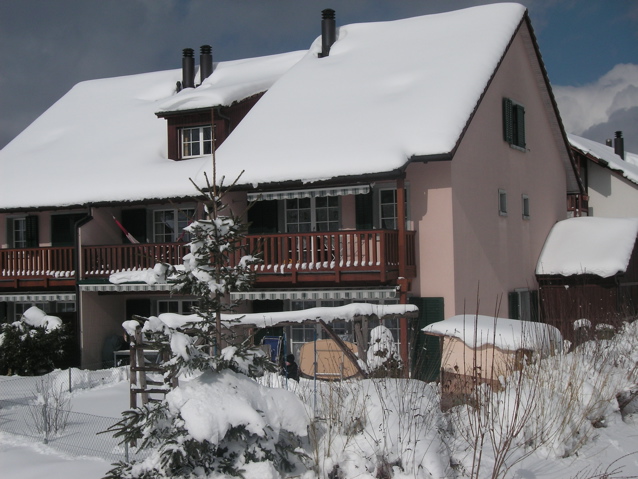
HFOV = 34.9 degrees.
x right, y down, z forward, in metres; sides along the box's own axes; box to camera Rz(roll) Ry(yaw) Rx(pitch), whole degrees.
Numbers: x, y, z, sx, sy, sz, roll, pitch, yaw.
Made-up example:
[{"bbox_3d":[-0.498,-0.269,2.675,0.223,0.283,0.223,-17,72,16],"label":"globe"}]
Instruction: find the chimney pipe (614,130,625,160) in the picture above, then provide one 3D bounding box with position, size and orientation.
[{"bbox_3d":[14.668,-4.588,49.500,0.446,1.485,0.446,-2,-2,26],"label":"chimney pipe"}]

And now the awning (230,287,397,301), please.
[{"bbox_3d":[-0.210,1.337,24.938,4.554,0.337,0.317,-2,-2,26],"label":"awning"}]

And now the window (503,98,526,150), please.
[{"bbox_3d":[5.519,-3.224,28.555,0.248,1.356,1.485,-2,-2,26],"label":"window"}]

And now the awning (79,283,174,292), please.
[{"bbox_3d":[-5.238,1.305,27.706,3.316,0.257,0.317,-2,-2,26],"label":"awning"}]

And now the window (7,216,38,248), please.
[{"bbox_3d":[-9.480,-0.164,32.441,1.346,1.138,0.129,-2,-2,26],"label":"window"}]

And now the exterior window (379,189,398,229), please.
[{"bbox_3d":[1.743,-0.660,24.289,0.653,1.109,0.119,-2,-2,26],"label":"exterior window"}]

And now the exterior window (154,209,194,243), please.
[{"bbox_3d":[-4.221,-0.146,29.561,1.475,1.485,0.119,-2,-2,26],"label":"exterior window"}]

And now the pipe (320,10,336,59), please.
[{"bbox_3d":[0.297,-6.294,30.985,0.426,1.534,0.426,-1,-2,0],"label":"pipe"}]

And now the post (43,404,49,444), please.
[{"bbox_3d":[-4.192,2.835,15.543,0.054,0.634,0.054,-2,-2,26],"label":"post"}]

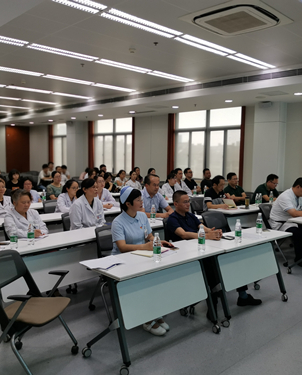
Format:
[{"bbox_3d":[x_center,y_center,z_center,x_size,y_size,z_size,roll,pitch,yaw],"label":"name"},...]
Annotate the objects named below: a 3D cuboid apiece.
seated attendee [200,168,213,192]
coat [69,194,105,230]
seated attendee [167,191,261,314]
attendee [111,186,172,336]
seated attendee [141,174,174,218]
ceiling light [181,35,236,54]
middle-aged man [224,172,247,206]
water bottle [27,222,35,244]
[{"bbox_3d":[1.288,0.222,8.773,0.530,1.310,0.800,-2,6,-33],"label":"seated attendee"},{"bbox_3d":[-0.747,0.418,4.615,0.520,0.690,0.500,4,6,31],"label":"coat"},{"bbox_3d":[0.573,0.661,4.026,0.820,1.250,0.700,6,7,42],"label":"seated attendee"},{"bbox_3d":[-0.119,0.636,3.479,0.500,1.285,0.700,-4,7,-44],"label":"attendee"},{"bbox_3d":[0.074,0.495,5.281,0.820,1.340,0.540,5,6,38],"label":"seated attendee"},{"bbox_3d":[0.856,-2.044,5.340,1.169,0.070,0.107,-4,7,-44],"label":"ceiling light"},{"bbox_3d":[1.507,0.411,6.639,0.560,1.320,0.800,-3,7,-40],"label":"middle-aged man"},{"bbox_3d":[-1.103,0.413,3.470,0.066,0.228,0.066,-4,7,-44],"label":"water bottle"}]

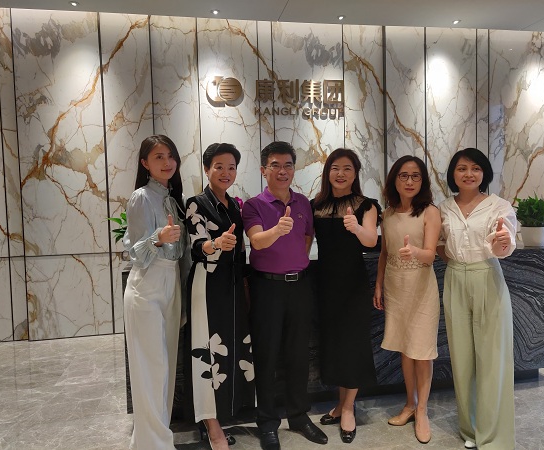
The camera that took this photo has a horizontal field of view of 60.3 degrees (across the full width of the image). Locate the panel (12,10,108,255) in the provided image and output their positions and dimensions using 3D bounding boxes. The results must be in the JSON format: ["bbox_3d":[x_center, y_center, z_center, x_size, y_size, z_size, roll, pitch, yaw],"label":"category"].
[{"bbox_3d":[-2.171,-0.934,4.844,0.832,2.505,0.040,-2,3,-11],"label":"panel"}]

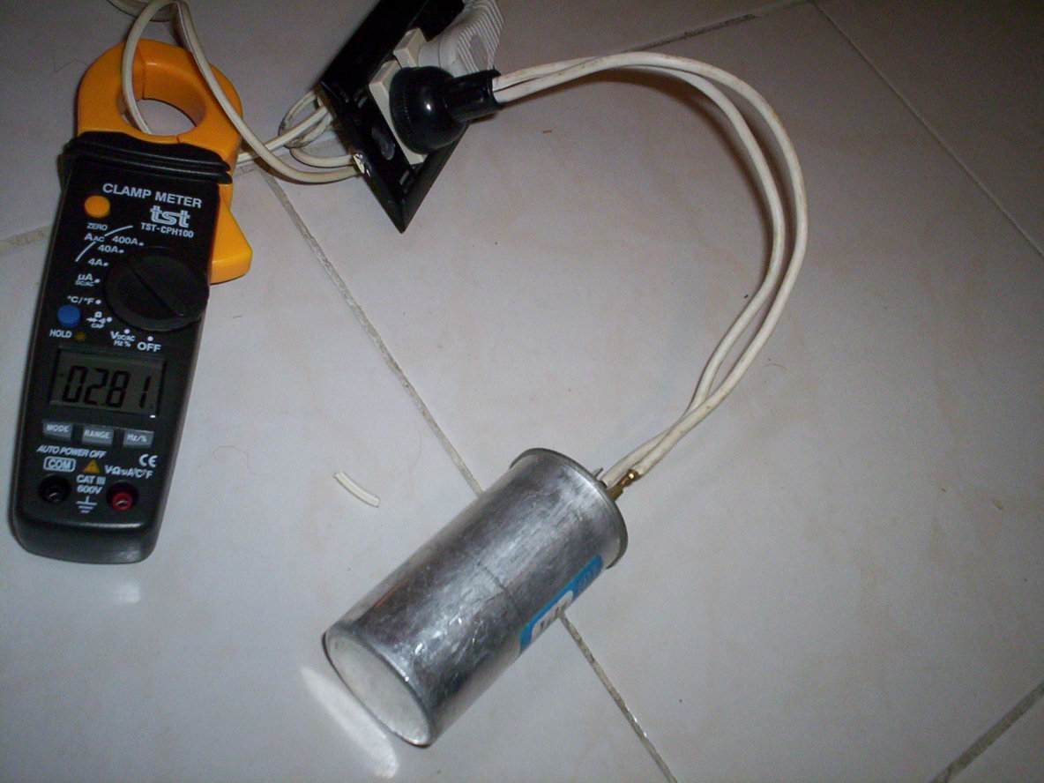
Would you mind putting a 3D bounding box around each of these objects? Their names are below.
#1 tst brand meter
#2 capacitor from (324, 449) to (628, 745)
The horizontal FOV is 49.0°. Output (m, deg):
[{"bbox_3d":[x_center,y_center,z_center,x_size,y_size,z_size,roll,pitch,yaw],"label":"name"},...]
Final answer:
[{"bbox_3d":[-0.124,-0.041,0.382,0.066,0.037,0.200,6,58,-16],"label":"tst brand meter"},{"bbox_3d":[-0.013,0.062,0.353,0.048,0.048,0.086,44,56,10],"label":"capacitor"}]

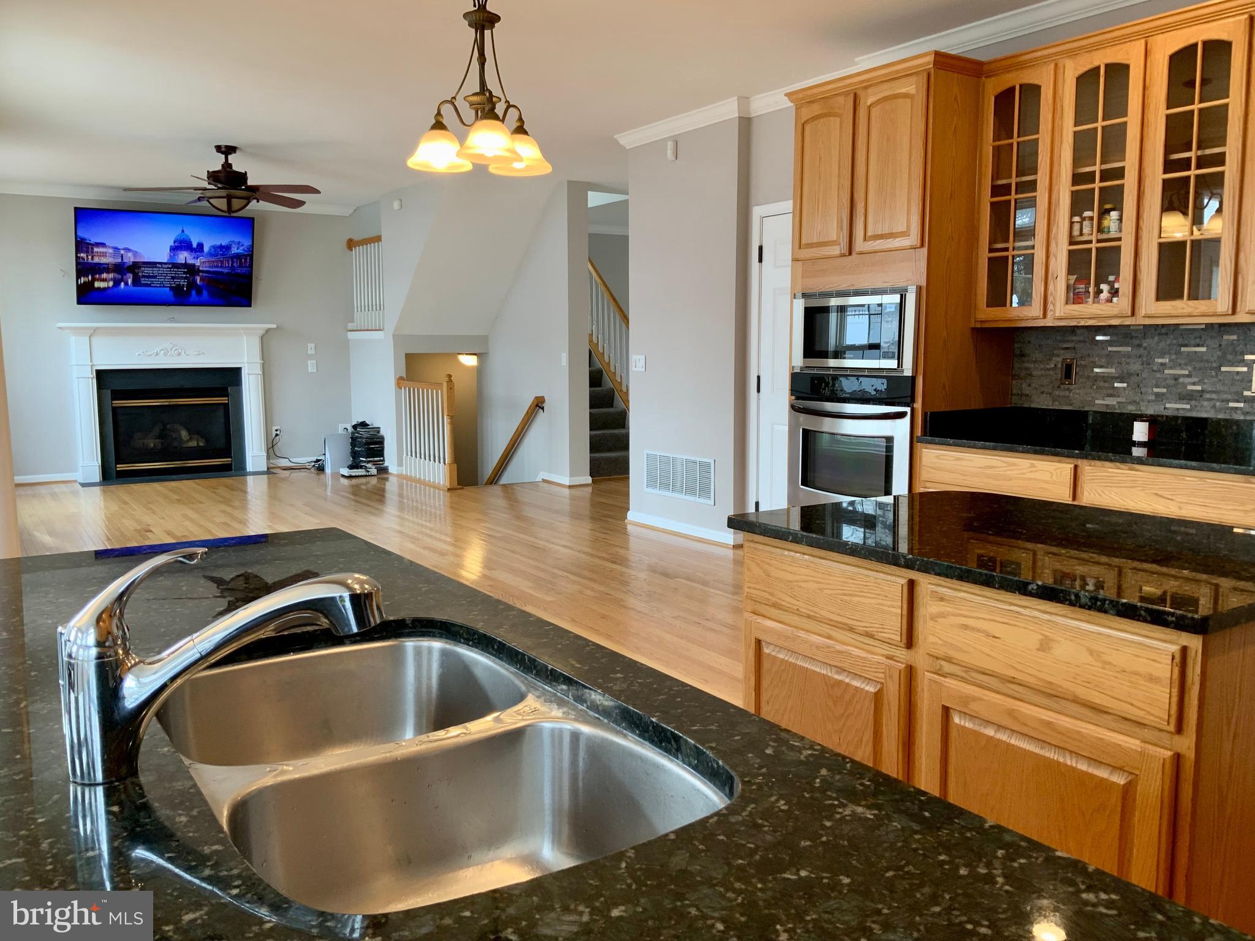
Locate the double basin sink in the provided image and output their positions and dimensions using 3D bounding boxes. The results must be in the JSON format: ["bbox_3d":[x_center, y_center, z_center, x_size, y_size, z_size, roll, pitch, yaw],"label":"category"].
[{"bbox_3d":[-0.228,0.355,1.109,0.462,0.190,0.780,-5,8,-33],"label":"double basin sink"}]

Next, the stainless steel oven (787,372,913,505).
[{"bbox_3d":[1.238,-0.109,5.017,0.580,0.715,0.770,-5,8,-33],"label":"stainless steel oven"}]

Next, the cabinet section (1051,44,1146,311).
[{"bbox_3d":[1.943,-1.109,4.146,0.310,1.023,0.345,-5,8,-34],"label":"cabinet section"}]

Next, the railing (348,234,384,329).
[{"bbox_3d":[-2.711,-1.912,10.858,0.100,0.930,1.030,-5,8,-33],"label":"railing"}]

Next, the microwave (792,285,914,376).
[{"bbox_3d":[1.202,-0.657,4.951,0.450,0.385,0.770,-5,8,-33],"label":"microwave"}]

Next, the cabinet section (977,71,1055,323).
[{"bbox_3d":[1.733,-1.146,4.451,0.310,1.023,0.342,-5,8,-34],"label":"cabinet section"}]

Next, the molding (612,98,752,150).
[{"bbox_3d":[0.352,-2.233,6.828,0.180,0.112,1.340,-5,8,-33],"label":"molding"}]

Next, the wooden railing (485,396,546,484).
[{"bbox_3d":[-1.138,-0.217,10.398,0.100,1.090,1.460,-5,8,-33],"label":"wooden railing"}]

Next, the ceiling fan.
[{"bbox_3d":[-2.875,-2.088,7.551,1.370,0.490,1.370,-5,8,-33],"label":"ceiling fan"}]

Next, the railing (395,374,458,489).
[{"bbox_3d":[-1.896,-0.396,9.795,0.110,1.013,1.350,-5,8,-33],"label":"railing"}]

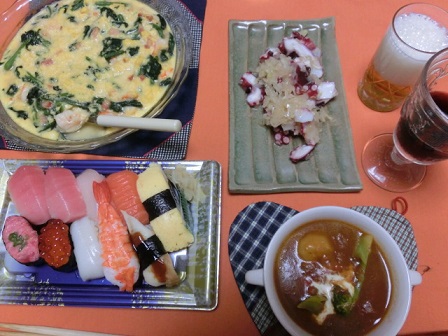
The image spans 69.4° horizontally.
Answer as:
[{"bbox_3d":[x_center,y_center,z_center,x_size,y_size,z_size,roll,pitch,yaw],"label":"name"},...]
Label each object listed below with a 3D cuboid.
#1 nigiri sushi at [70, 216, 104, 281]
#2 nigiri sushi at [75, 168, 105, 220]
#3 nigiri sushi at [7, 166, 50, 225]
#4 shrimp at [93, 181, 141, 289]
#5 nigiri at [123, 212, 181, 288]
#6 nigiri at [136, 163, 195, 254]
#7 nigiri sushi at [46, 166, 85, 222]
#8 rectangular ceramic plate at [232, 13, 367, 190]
[{"bbox_3d":[-0.117,0.075,0.298,0.029,0.028,0.059,-21,68,-7],"label":"nigiri sushi"},{"bbox_3d":[-0.117,0.028,0.316,0.030,0.030,0.057,-24,69,-9],"label":"nigiri sushi"},{"bbox_3d":[-0.177,0.028,0.317,0.033,0.031,0.059,-26,69,-10],"label":"nigiri sushi"},{"bbox_3d":[-0.095,0.061,0.300,0.034,0.034,0.101,-19,68,-7],"label":"shrimp"},{"bbox_3d":[-0.064,0.073,0.296,0.031,0.031,0.077,-29,70,-11],"label":"nigiri"},{"bbox_3d":[-0.053,0.041,0.309,0.033,0.032,0.084,-25,69,-9],"label":"nigiri"},{"bbox_3d":[-0.148,0.029,0.316,0.032,0.031,0.057,-23,69,-8],"label":"nigiri sushi"},{"bbox_3d":[0.072,-0.080,0.369,0.132,0.020,0.229,0,67,1],"label":"rectangular ceramic plate"}]

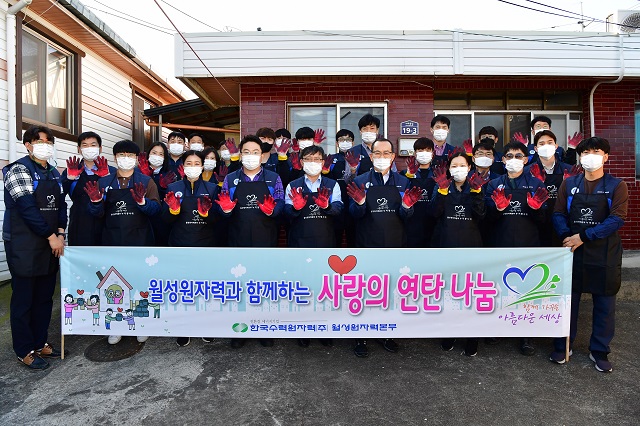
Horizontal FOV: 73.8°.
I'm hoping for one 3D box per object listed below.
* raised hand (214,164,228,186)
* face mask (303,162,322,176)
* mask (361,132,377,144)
[{"bbox_3d":[-0.947,-0.361,4.100,0.130,0.200,0.070,8,2,-10],"label":"raised hand"},{"bbox_3d":[-0.062,-0.357,3.500,0.155,0.115,0.090,0,1,0],"label":"face mask"},{"bbox_3d":[0.503,-0.772,4.420,0.150,0.113,0.090,0,1,3],"label":"mask"}]

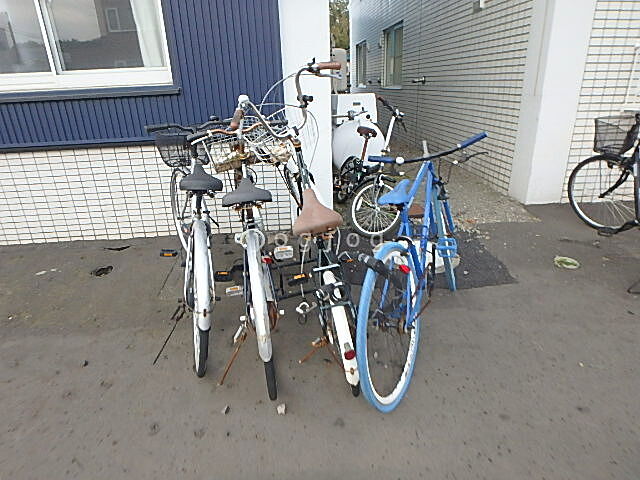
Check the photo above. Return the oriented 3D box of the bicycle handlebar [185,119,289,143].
[{"bbox_3d":[-0.437,-0.573,2.071,0.540,0.120,0.190,-15,25,-20],"label":"bicycle handlebar"}]

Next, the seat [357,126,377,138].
[{"bbox_3d":[0.441,-1.008,3.641,0.165,0.100,0.270,1,22,-15],"label":"seat"}]

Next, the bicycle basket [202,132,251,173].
[{"bbox_3d":[-0.522,-0.526,2.312,0.360,0.210,0.280,-11,24,-22],"label":"bicycle basket"}]

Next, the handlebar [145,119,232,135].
[{"bbox_3d":[-0.699,-0.626,2.199,0.520,0.110,0.190,-8,23,-15],"label":"handlebar"}]

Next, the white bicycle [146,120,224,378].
[{"bbox_3d":[-0.663,-0.103,2.143,0.560,1.030,1.740,-6,22,-15],"label":"white bicycle"}]

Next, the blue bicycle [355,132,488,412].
[{"bbox_3d":[0.478,0.034,1.834,0.580,0.950,1.680,1,21,32],"label":"blue bicycle"}]

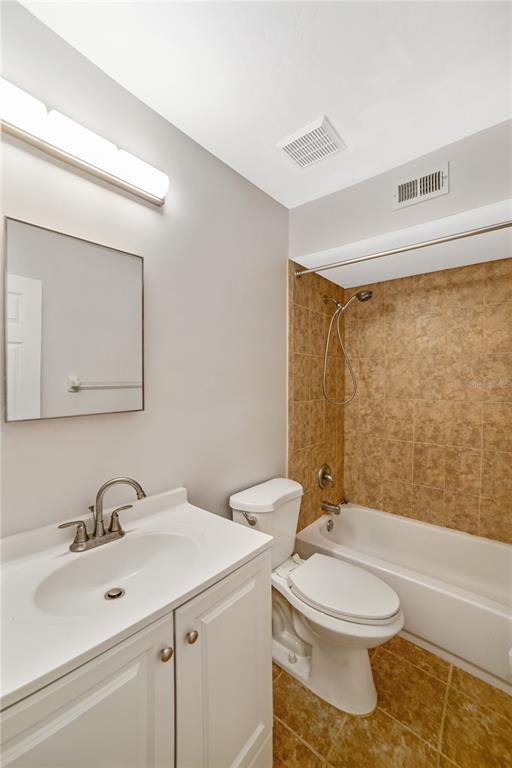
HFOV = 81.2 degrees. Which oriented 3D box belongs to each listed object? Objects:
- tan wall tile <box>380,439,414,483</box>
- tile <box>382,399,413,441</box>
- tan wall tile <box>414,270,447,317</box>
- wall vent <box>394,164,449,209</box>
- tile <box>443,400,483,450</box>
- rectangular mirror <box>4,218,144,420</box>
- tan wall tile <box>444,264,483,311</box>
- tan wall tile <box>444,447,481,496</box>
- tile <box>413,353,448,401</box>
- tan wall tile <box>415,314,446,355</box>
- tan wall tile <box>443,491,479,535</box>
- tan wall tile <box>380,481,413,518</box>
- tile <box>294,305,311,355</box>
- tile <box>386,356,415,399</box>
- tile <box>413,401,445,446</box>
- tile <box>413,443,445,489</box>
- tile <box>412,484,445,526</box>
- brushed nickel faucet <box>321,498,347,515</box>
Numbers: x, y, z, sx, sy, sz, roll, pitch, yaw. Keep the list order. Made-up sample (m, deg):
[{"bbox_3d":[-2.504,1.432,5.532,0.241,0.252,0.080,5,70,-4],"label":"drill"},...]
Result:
[{"bbox_3d":[1.099,0.587,2.288,0.201,0.317,0.010,1,1,41],"label":"tan wall tile"},{"bbox_3d":[1.069,0.268,2.240,0.200,0.306,0.010,0,0,37],"label":"tile"},{"bbox_3d":[1.253,-0.654,2.135,0.205,0.300,0.010,1,1,41],"label":"tan wall tile"},{"bbox_3d":[0.772,-0.938,1.416,0.247,0.146,0.018,1,1,41],"label":"wall vent"},{"bbox_3d":[1.392,0.270,1.997,0.200,0.306,0.010,0,0,37],"label":"tile"},{"bbox_3d":[-0.570,-0.187,0.995,0.022,0.586,0.413,1,1,41],"label":"rectangular mirror"},{"bbox_3d":[1.406,-0.652,2.004,0.199,0.300,0.010,1,1,41],"label":"tan wall tile"},{"bbox_3d":[1.389,0.579,2.001,0.200,0.306,0.010,0,0,37],"label":"tan wall tile"},{"bbox_3d":[1.253,-0.035,2.145,0.205,0.322,0.010,1,1,41],"label":"tile"},{"bbox_3d":[1.253,-0.350,2.140,0.205,0.307,0.010,1,1,41],"label":"tan wall tile"},{"bbox_3d":[1.387,0.859,2.004,0.200,0.250,0.010,0,0,37],"label":"tan wall tile"},{"bbox_3d":[1.064,0.854,2.246,0.200,0.245,0.010,0,0,37],"label":"tan wall tile"},{"bbox_3d":[0.311,-0.358,2.000,0.010,0.310,0.200,0,0,41],"label":"tile"},{"bbox_3d":[1.071,-0.042,2.236,0.200,0.306,0.010,0,0,37],"label":"tile"},{"bbox_3d":[1.253,0.278,2.150,0.205,0.305,0.010,1,1,41],"label":"tile"},{"bbox_3d":[1.228,0.578,2.122,0.200,0.306,0.010,0,0,37],"label":"tile"},{"bbox_3d":[1.226,0.857,2.125,0.200,0.250,0.010,0,0,37],"label":"tile"},{"bbox_3d":[0.562,0.913,2.236,0.140,0.065,0.060,1,1,41],"label":"brushed nickel faucet"}]

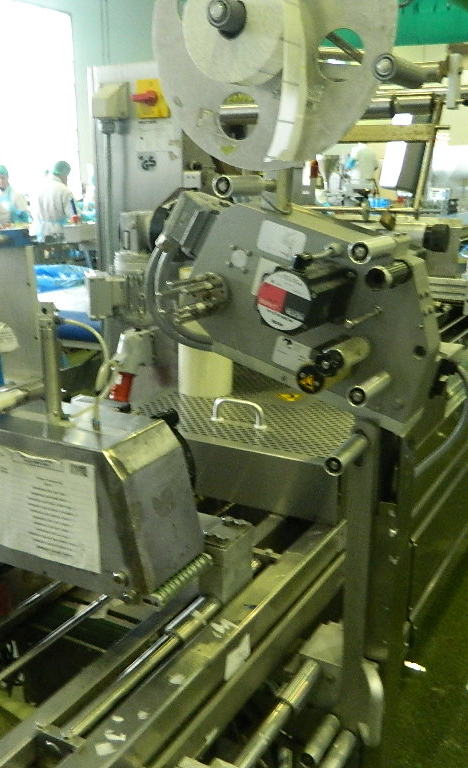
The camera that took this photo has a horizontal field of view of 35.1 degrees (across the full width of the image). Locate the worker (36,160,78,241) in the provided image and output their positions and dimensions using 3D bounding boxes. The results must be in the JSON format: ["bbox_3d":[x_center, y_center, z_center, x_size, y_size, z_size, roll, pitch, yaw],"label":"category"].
[{"bbox_3d":[-1.963,-1.599,8.332,0.500,1.750,0.380,7,17,28],"label":"worker"}]

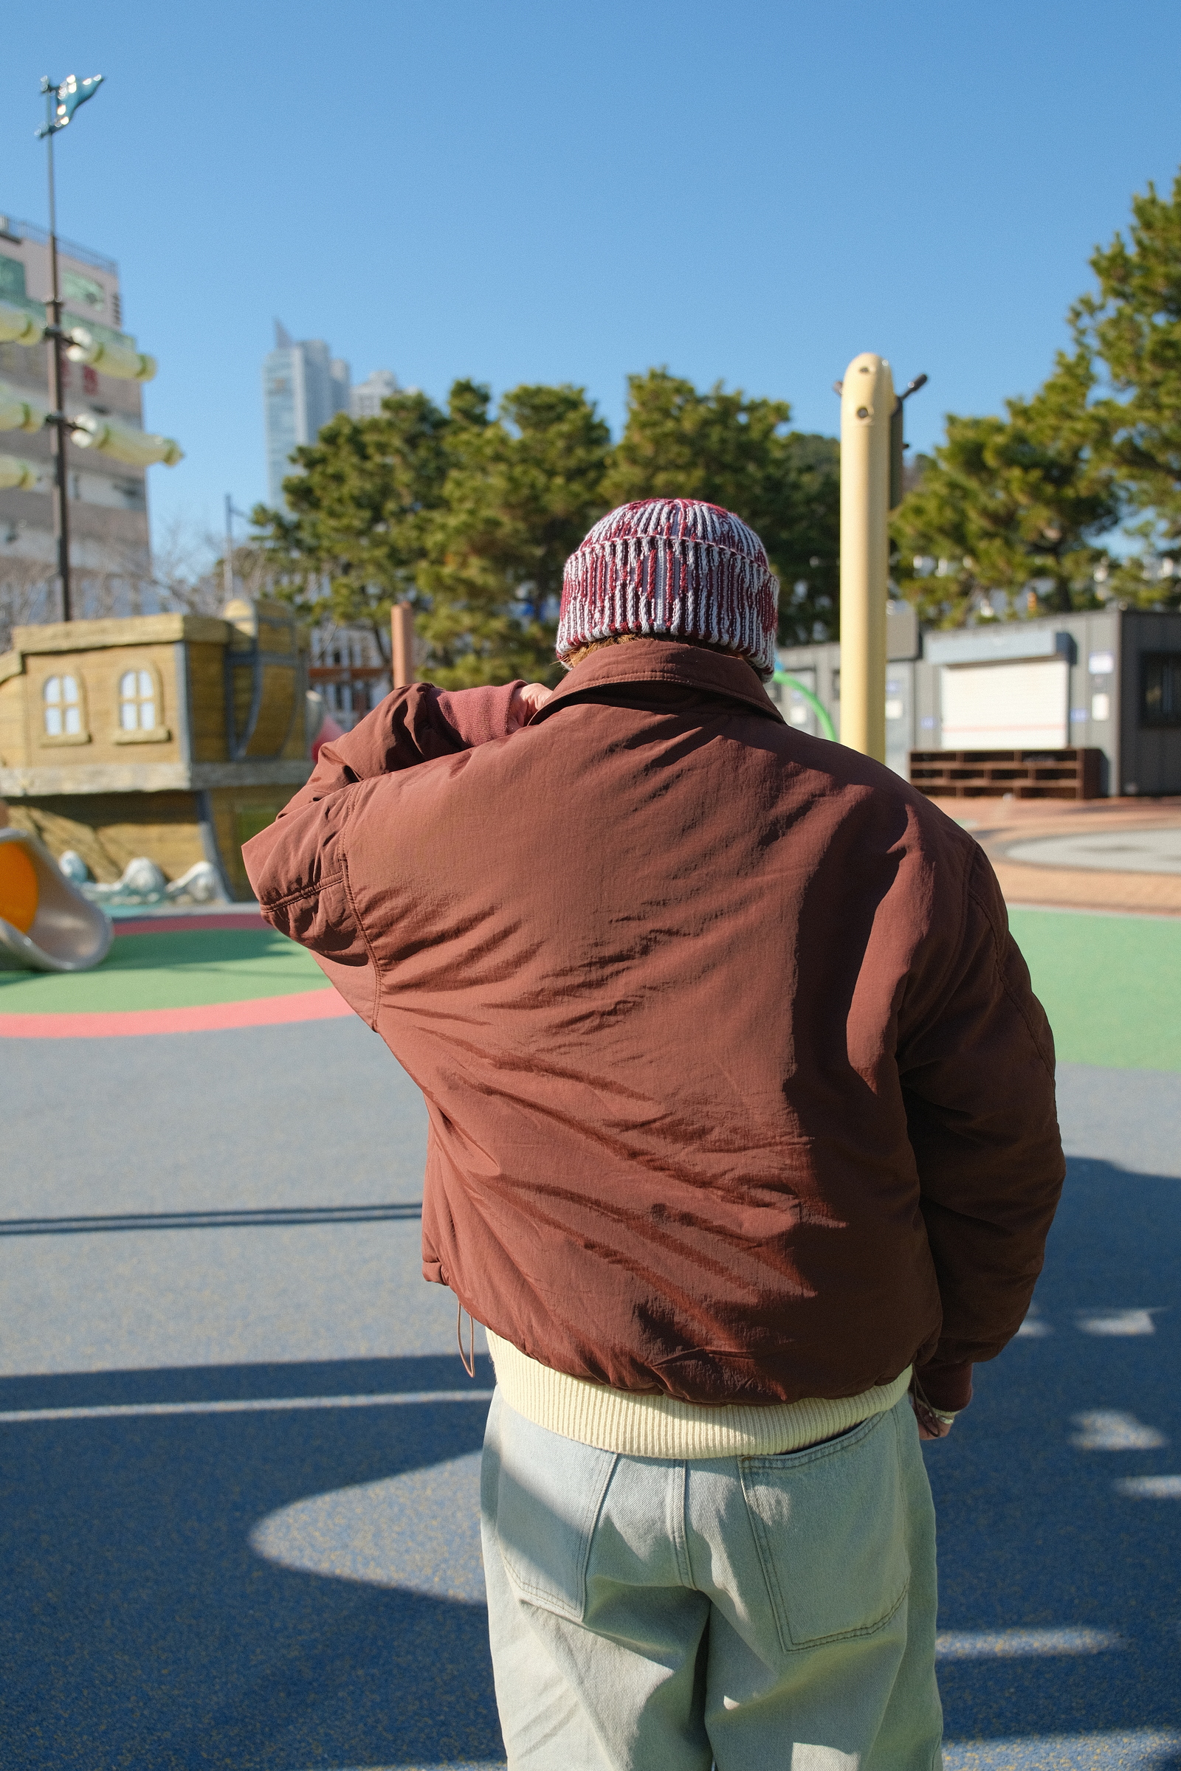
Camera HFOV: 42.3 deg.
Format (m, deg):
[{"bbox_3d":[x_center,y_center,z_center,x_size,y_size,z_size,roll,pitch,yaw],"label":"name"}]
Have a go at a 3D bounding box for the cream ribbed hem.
[{"bbox_3d":[0.103,0.448,1.460,0.405,0.082,0.260,0,6,11],"label":"cream ribbed hem"}]

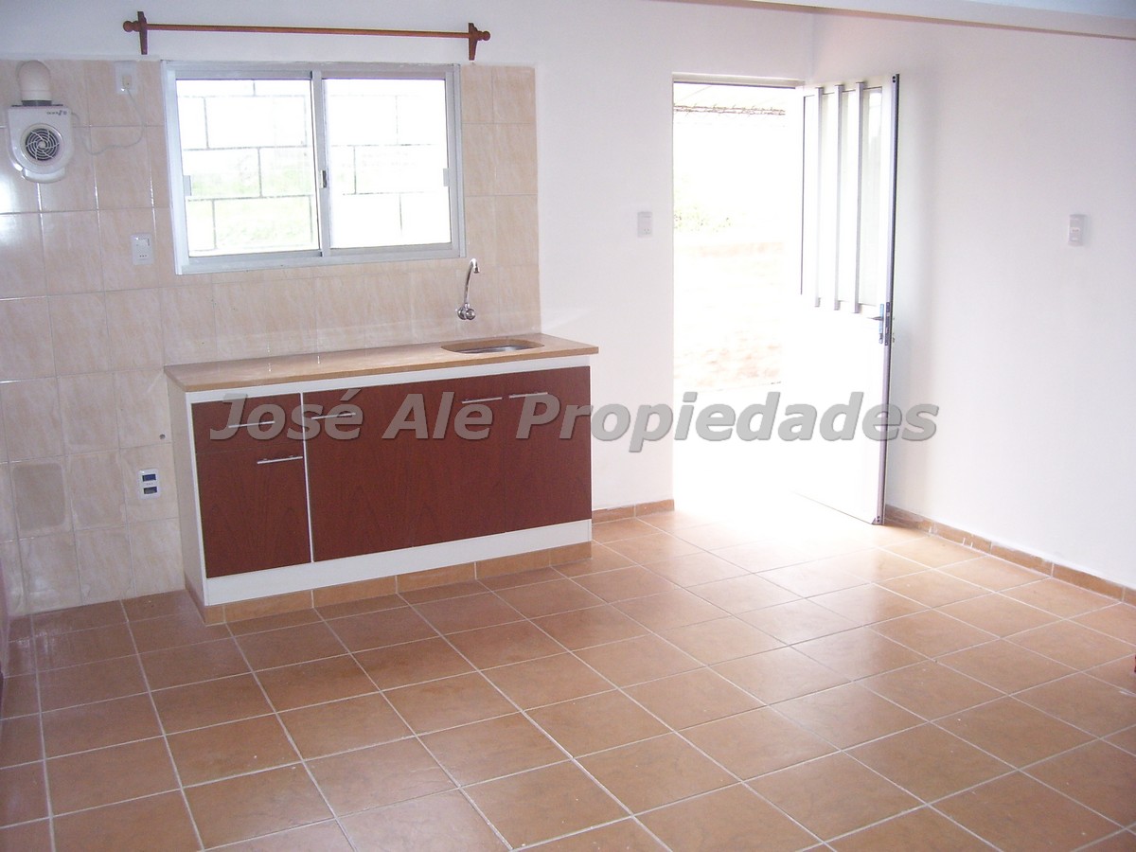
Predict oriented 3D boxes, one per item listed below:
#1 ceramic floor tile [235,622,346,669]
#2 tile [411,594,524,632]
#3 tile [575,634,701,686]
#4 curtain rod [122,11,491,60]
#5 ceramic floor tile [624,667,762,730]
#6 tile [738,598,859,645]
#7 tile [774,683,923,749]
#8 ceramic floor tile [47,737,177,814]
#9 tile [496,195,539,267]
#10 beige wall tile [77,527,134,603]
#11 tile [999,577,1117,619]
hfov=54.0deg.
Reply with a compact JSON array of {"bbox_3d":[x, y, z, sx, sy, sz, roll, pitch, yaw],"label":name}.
[{"bbox_3d":[-0.962,0.771,3.887,0.330,0.010,0.330,-7,13,-26],"label":"ceramic floor tile"},{"bbox_3d":[-0.369,0.705,4.176,0.329,0.010,0.329,-7,13,-26],"label":"tile"},{"bbox_3d":[0.235,0.785,3.735,0.329,0.010,0.329,-7,13,-26],"label":"tile"},{"bbox_3d":[-0.954,-1.488,4.263,1.420,0.150,0.085,-7,13,-25],"label":"curtain rod"},{"bbox_3d":[0.382,0.837,3.428,0.327,0.010,0.327,-7,13,-25],"label":"ceramic floor tile"},{"bbox_3d":[0.831,0.711,4.040,0.331,0.010,0.331,-7,13,-26],"label":"tile"},{"bbox_3d":[0.824,0.853,3.286,0.327,0.010,0.327,-7,13,-25],"label":"tile"},{"bbox_3d":[-1.228,0.942,3.003,0.327,0.010,0.327,-7,13,-25],"label":"ceramic floor tile"},{"bbox_3d":[-0.219,-0.839,4.794,0.200,0.300,0.010,-7,13,-26],"label":"tile"},{"bbox_3d":[-1.790,0.544,4.315,0.200,0.300,0.008,-7,13,-26],"label":"beige wall tile"},{"bbox_3d":[1.848,0.650,4.200,0.330,0.010,0.330,-7,13,-26],"label":"tile"}]

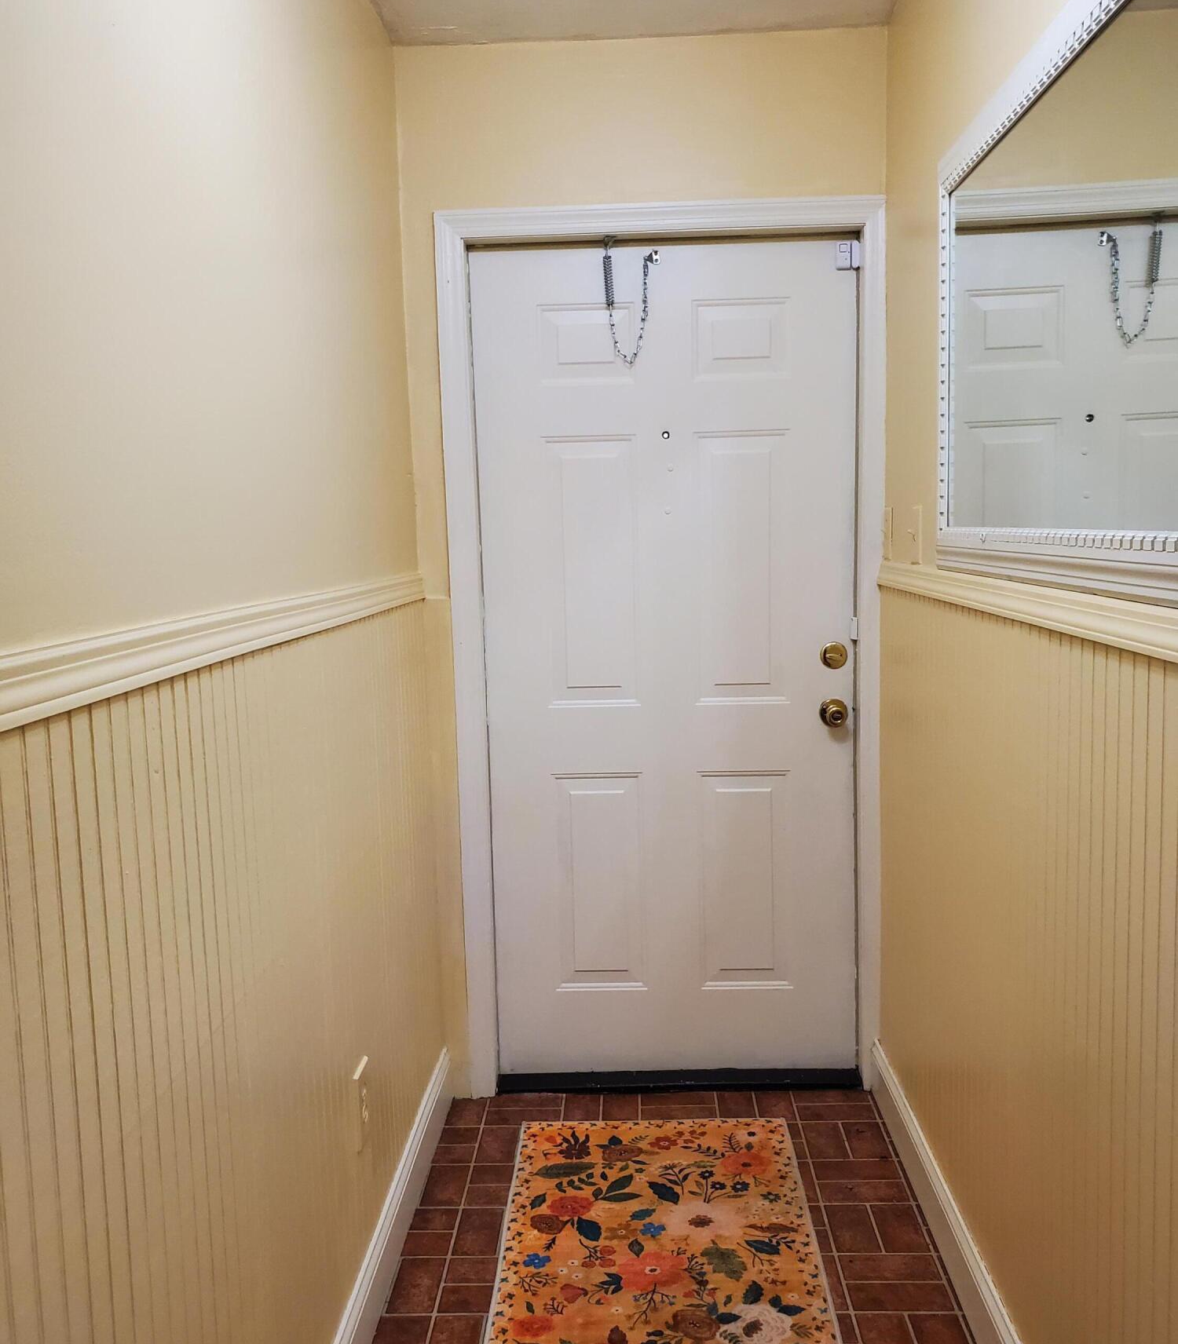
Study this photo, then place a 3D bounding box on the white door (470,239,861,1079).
[{"bbox_3d":[0.199,0.010,2.906,0.909,2.030,0.050,-1,7,2],"label":"white door"}]

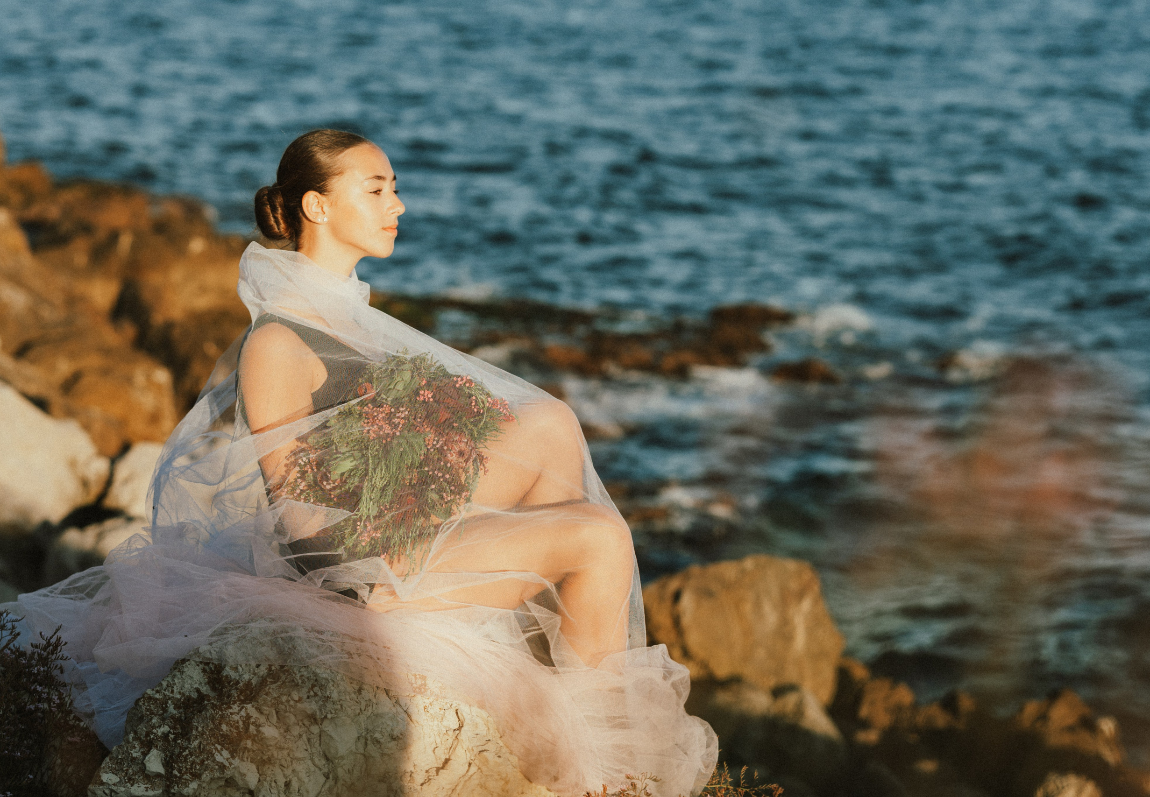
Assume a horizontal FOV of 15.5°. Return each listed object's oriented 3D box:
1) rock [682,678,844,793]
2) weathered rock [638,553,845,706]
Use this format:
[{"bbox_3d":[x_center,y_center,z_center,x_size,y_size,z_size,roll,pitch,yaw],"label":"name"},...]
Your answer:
[{"bbox_3d":[0.549,0.989,12.300,0.520,0.360,0.450,0,12,0],"label":"rock"},{"bbox_3d":[0.545,0.763,13.700,0.670,0.500,0.500,0,12,0],"label":"weathered rock"}]

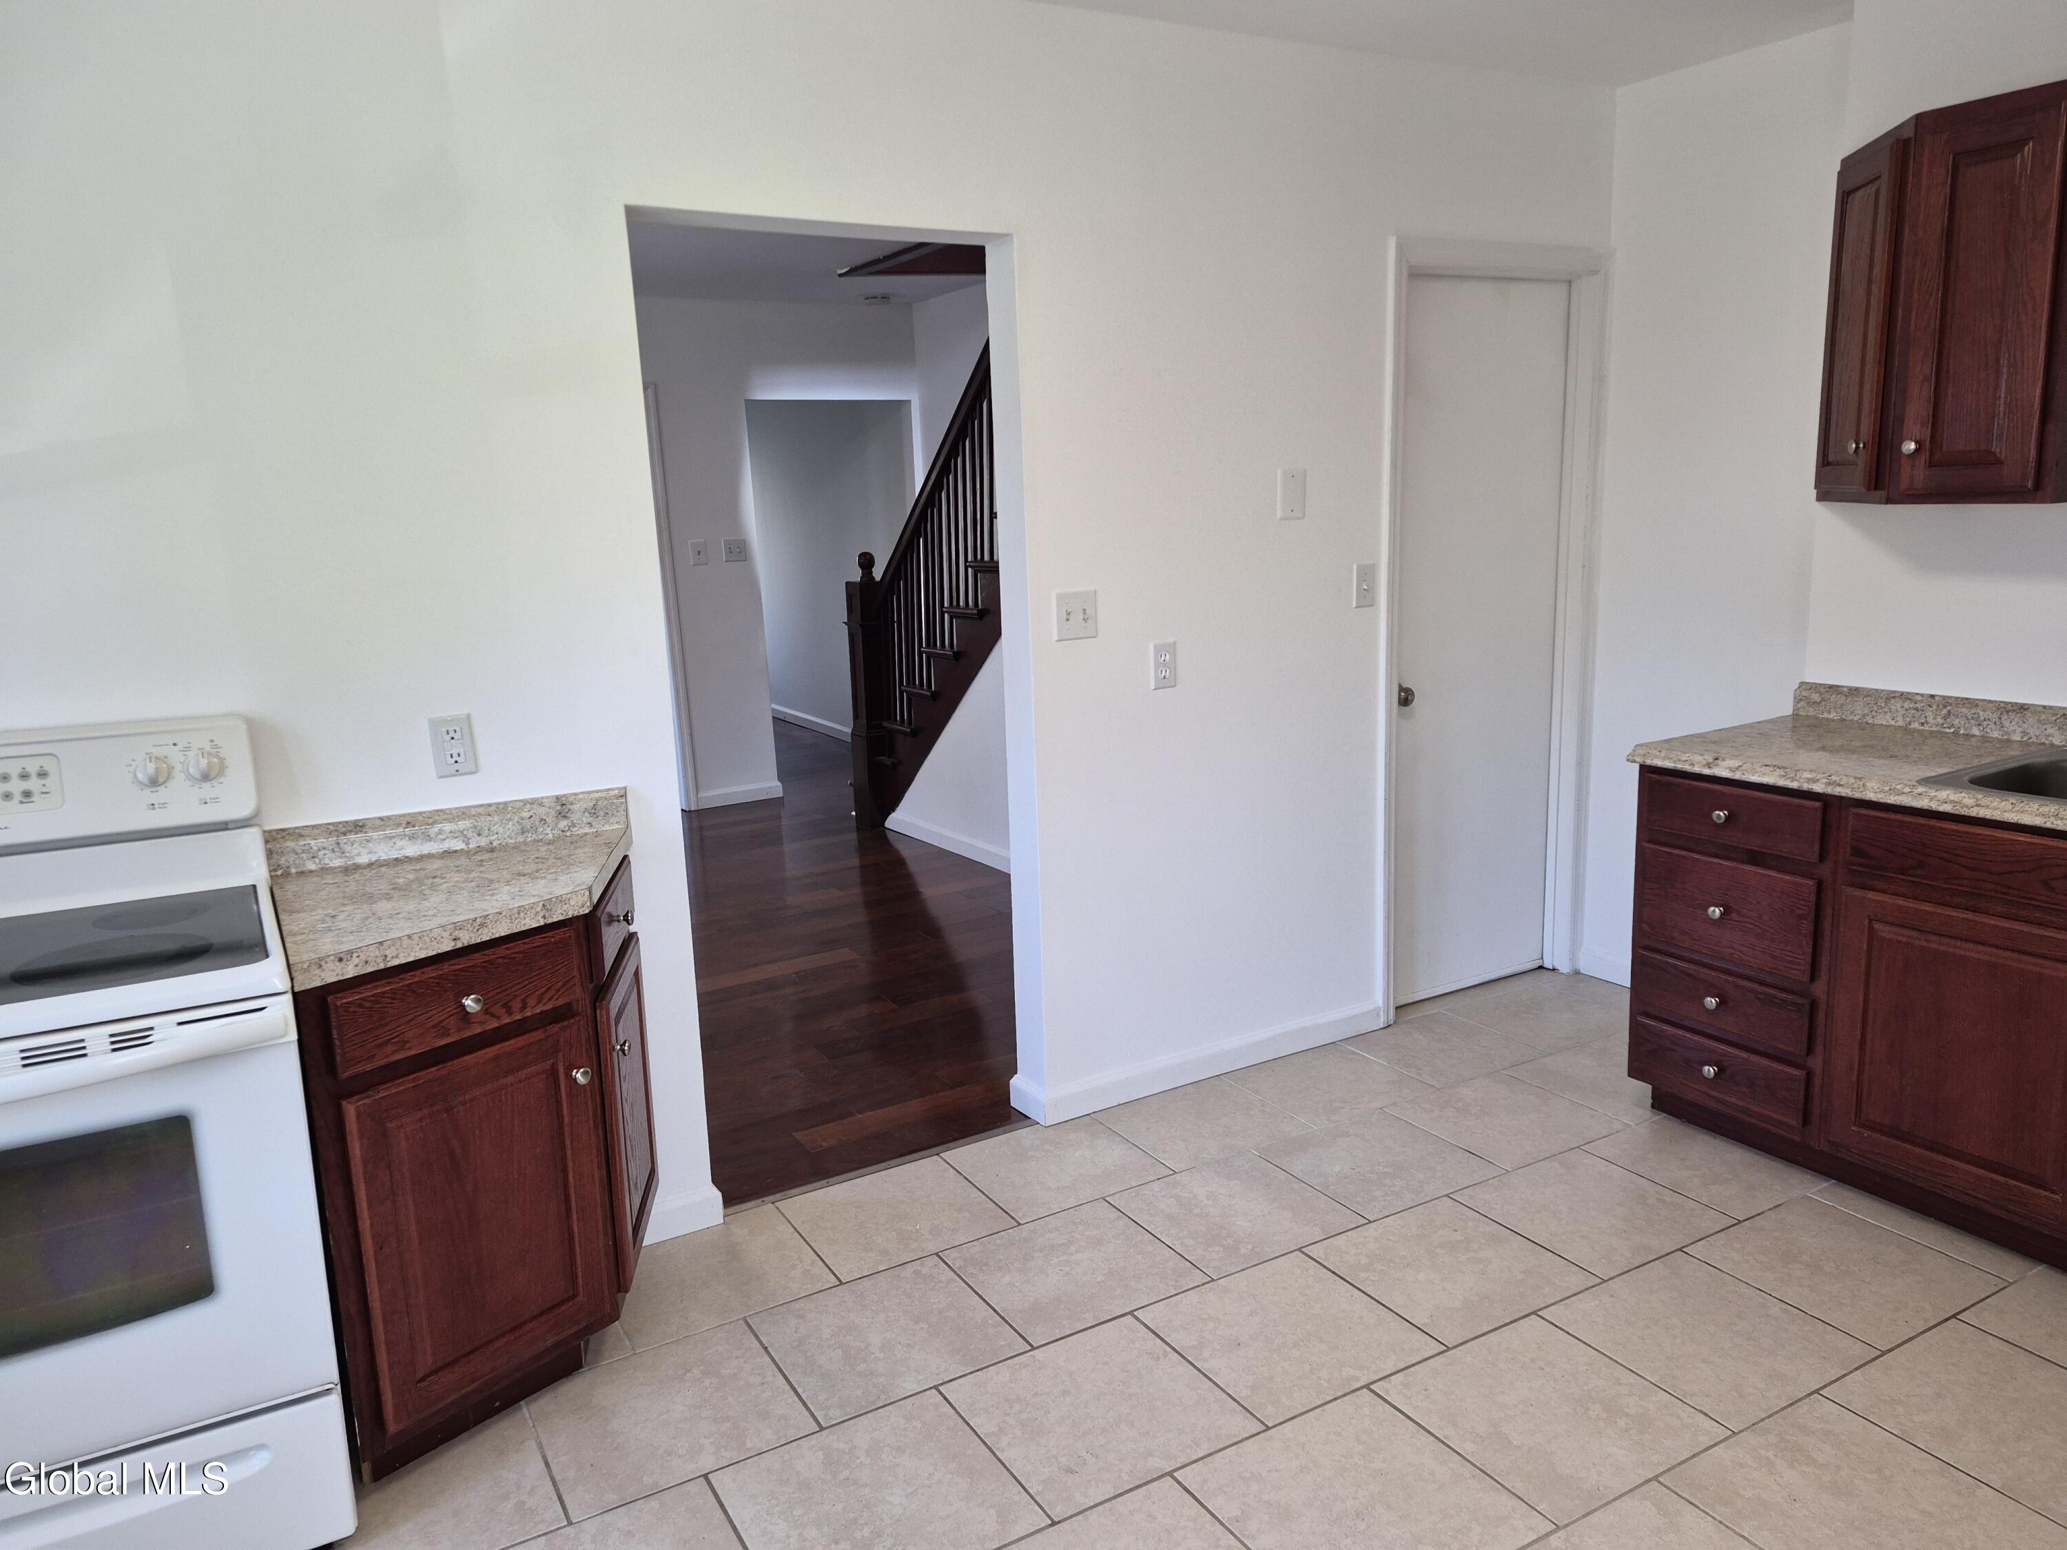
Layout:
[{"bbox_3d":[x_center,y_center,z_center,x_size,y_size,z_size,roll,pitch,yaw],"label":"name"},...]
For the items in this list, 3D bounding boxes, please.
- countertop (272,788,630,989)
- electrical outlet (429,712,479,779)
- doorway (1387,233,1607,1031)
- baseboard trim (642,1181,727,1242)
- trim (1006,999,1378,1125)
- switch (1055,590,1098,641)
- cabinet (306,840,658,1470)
[{"bbox_3d":[-0.928,0.167,2.335,0.636,0.119,0.622,-8,12,-29],"label":"countertop"},{"bbox_3d":[-1.081,-0.053,2.566,0.072,0.114,0.010,-8,12,-29],"label":"electrical outlet"},{"bbox_3d":[1.292,-0.399,3.978,0.833,2.153,0.151,-8,12,-29],"label":"doorway"},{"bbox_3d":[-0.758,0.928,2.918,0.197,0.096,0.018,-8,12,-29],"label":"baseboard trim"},{"bbox_3d":[0.477,0.734,3.691,1.139,0.096,0.145,-8,12,-29],"label":"trim"},{"bbox_3d":[0.106,-0.371,3.208,0.115,0.114,0.013,-8,12,-29],"label":"switch"},{"bbox_3d":[-0.916,0.643,2.431,0.622,0.852,0.607,-10,13,-34],"label":"cabinet"}]

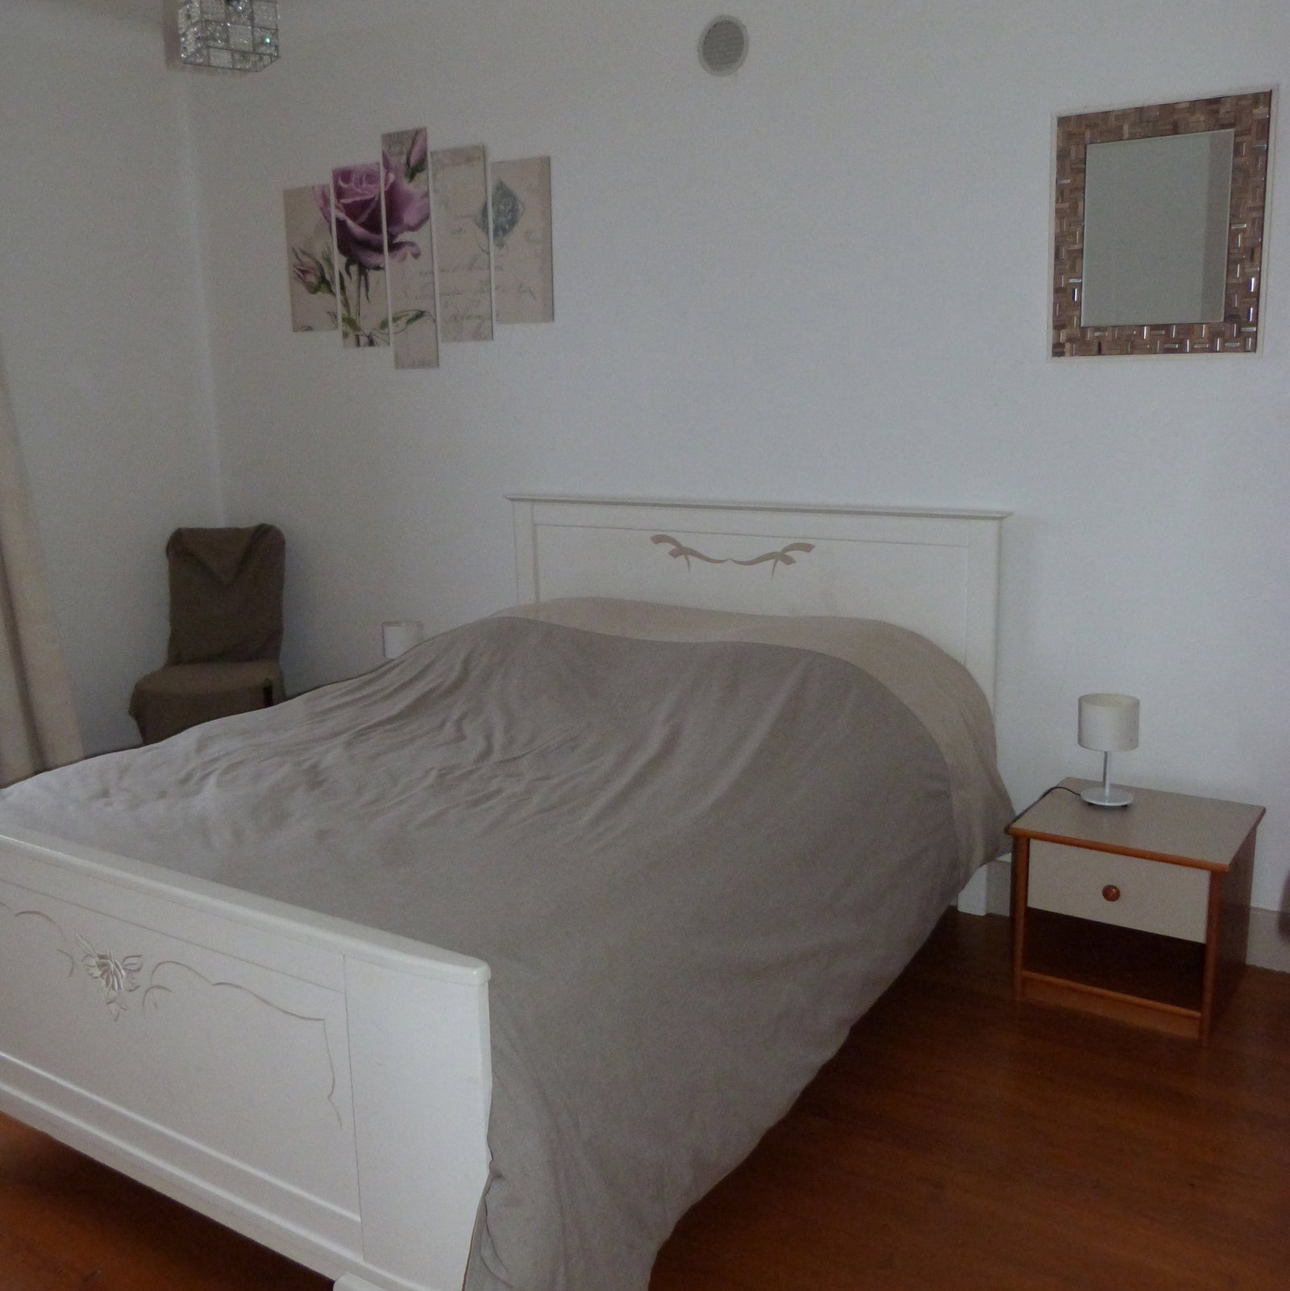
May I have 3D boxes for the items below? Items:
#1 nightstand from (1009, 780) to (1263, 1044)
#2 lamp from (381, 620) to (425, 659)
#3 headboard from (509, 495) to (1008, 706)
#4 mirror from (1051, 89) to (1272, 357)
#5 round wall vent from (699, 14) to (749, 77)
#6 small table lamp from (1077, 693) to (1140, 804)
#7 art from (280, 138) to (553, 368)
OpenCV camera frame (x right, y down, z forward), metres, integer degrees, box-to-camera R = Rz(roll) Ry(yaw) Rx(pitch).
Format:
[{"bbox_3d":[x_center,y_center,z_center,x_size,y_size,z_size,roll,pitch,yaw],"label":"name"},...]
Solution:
[{"bbox_3d":[1.152,0.604,2.923,0.460,0.417,0.442,7,14,35],"label":"nightstand"},{"bbox_3d":[-0.802,0.053,4.155,0.141,0.253,0.141,6,13,32],"label":"lamp"},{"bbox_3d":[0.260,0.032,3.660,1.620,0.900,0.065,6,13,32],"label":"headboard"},{"bbox_3d":[1.183,-0.954,2.871,0.452,0.551,0.030,6,13,32],"label":"mirror"},{"bbox_3d":[0.211,-1.616,3.351,0.157,0.157,0.020,6,11,33],"label":"round wall vent"},{"bbox_3d":[1.105,0.255,2.962,0.142,0.253,0.142,6,13,32],"label":"small table lamp"},{"bbox_3d":[-0.756,-1.282,4.049,1.137,0.735,0.025,6,13,32],"label":"art"}]

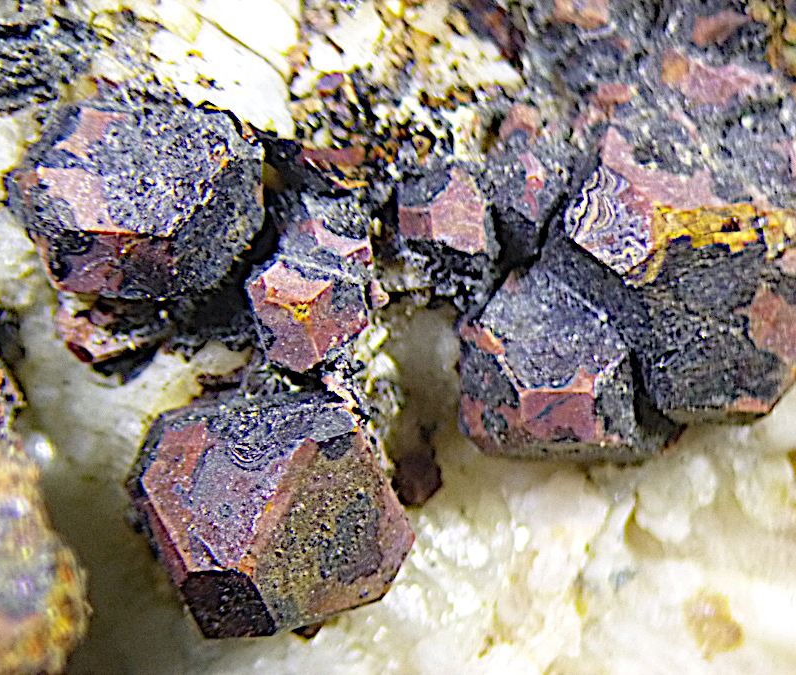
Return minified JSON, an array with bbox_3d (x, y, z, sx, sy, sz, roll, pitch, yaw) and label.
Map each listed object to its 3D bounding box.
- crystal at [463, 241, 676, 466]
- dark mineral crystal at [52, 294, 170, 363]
[{"bbox_3d":[0.010,0.001,0.150,0.012,0.010,0.011,0,50,0],"label":"crystal"},{"bbox_3d":[-0.017,-0.001,0.153,0.007,0.004,0.005,0,50,0],"label":"dark mineral crystal"}]

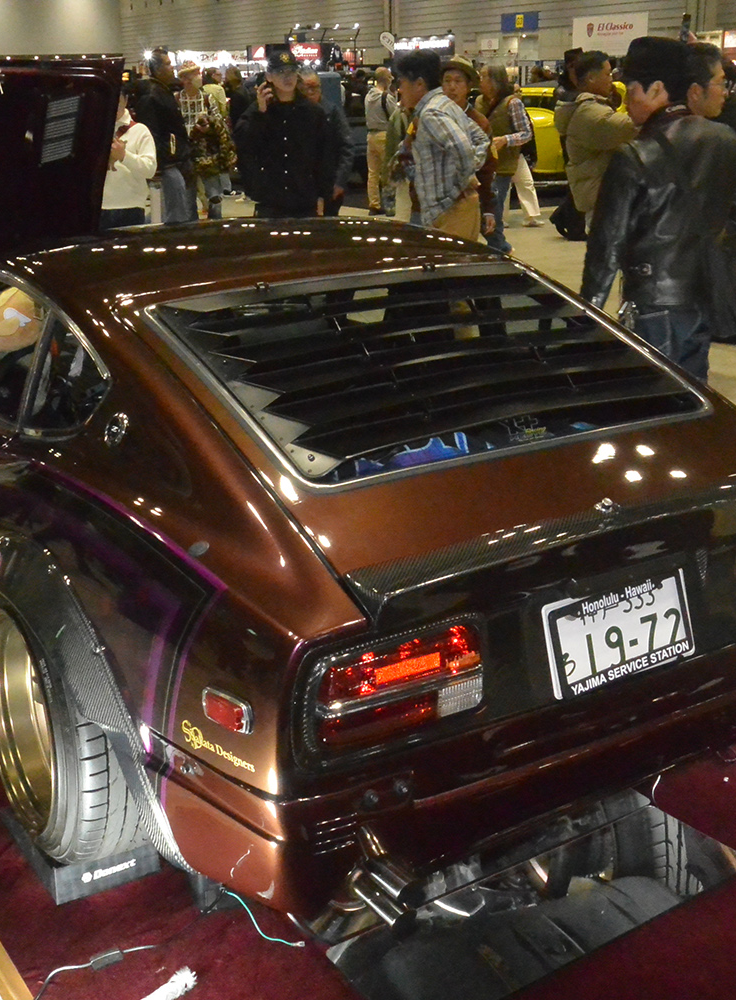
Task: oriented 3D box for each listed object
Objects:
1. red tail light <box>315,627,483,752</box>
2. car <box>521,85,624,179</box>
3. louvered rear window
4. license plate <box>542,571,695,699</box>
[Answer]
[{"bbox_3d":[0.048,0.288,1.908,0.300,0.132,0.065,-12,12,-29],"label":"red tail light"},{"bbox_3d":[2.379,-5.110,17.095,4.000,1.520,1.680,-17,25,-38],"label":"car"},{"bbox_3d":[0.134,-0.308,2.505,0.970,0.100,0.682,-12,40,-29],"label":"louvered rear window"},{"bbox_3d":[0.453,0.234,2.153,0.333,0.170,0.020,-12,5,-29],"label":"license plate"}]

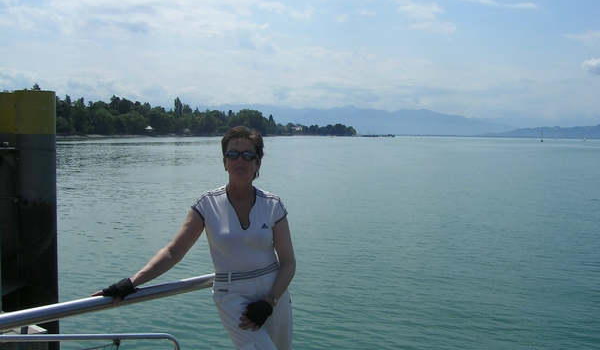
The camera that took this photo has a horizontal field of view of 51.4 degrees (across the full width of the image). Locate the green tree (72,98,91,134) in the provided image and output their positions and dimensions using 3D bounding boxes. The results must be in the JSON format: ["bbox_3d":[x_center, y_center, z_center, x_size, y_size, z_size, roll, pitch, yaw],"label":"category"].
[{"bbox_3d":[-87.540,-23.237,250.000,7.400,14.600,7.400,1,4,0],"label":"green tree"}]

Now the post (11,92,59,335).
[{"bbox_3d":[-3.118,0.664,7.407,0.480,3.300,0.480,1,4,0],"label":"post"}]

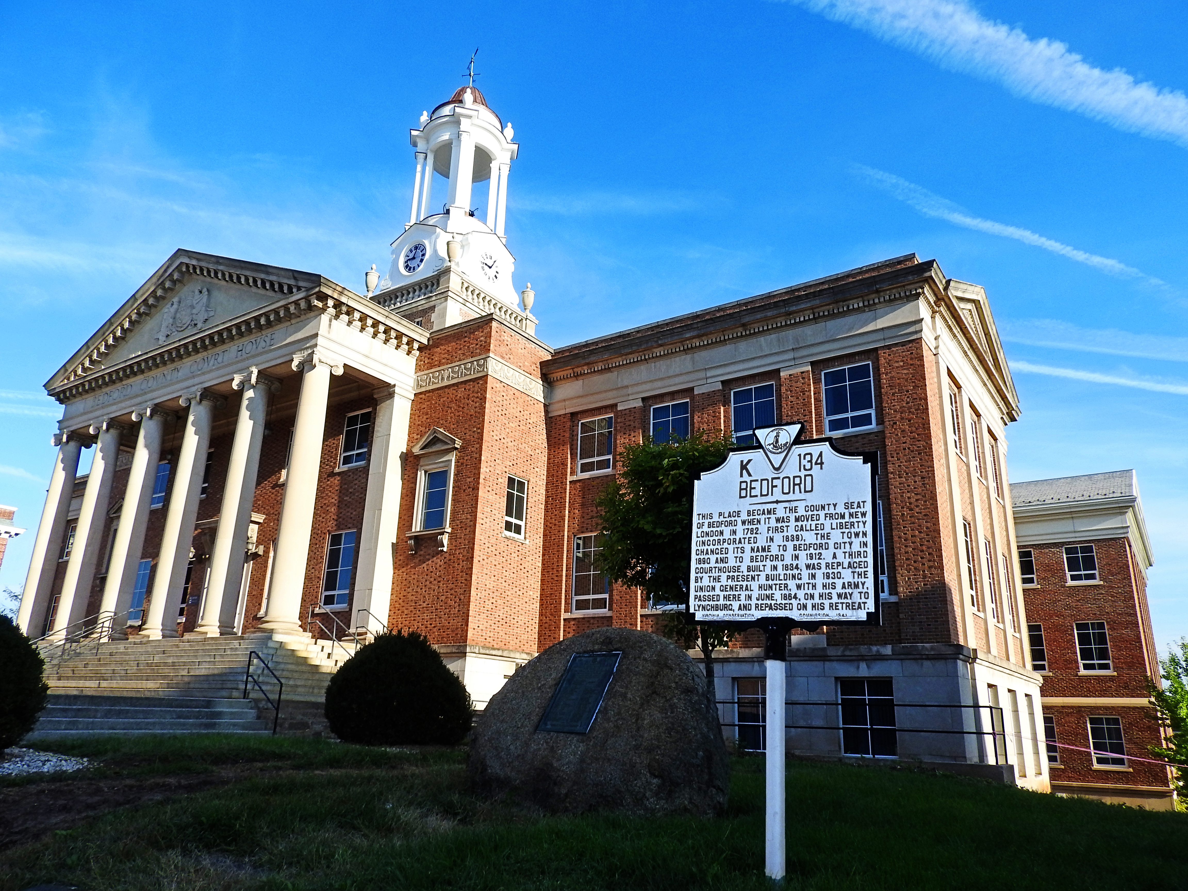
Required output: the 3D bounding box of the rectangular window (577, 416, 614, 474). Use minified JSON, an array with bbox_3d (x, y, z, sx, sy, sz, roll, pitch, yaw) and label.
[{"bbox_3d":[0.082,-0.018,23.418,1.200,1.620,0.140,-10,-22,33],"label":"rectangular window"}]

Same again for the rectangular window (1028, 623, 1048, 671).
[{"bbox_3d":[19.370,8.952,36.503,1.152,2.073,0.200,-10,-21,33],"label":"rectangular window"}]

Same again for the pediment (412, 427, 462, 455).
[{"bbox_3d":[-4.195,-0.116,22.085,1.604,0.683,0.267,-10,-21,33],"label":"pediment"}]

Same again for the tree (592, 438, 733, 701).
[{"bbox_3d":[1.679,2.337,13.432,3.301,5.367,3.301,-10,-21,33],"label":"tree"}]

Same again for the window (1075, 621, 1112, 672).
[{"bbox_3d":[22.145,8.903,36.546,1.190,2.120,0.140,-10,-22,33],"label":"window"}]

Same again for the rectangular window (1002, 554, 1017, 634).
[{"bbox_3d":[11.579,4.092,23.148,0.140,2.107,1.170,-10,-21,33],"label":"rectangular window"}]

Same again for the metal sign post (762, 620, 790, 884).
[{"bbox_3d":[0.895,1.474,4.043,0.105,1.200,0.105,-8,-22,33],"label":"metal sign post"}]

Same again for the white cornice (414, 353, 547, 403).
[{"bbox_3d":[-3.274,-1.623,24.257,2.880,0.577,2.758,-10,-21,33],"label":"white cornice"}]

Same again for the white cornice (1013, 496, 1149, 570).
[{"bbox_3d":[26.730,5.931,44.870,5.750,1.750,17.810,-10,-22,33],"label":"white cornice"}]

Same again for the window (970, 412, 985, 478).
[{"bbox_3d":[10.235,-0.041,22.232,0.140,1.626,1.170,-10,-21,33],"label":"window"}]

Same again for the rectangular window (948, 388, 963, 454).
[{"bbox_3d":[8.864,-0.669,20.305,0.200,1.634,1.206,-10,-21,33],"label":"rectangular window"}]

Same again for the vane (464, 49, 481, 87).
[{"bbox_3d":[-6.070,-18.873,41.327,0.850,2.070,1.400,10,-20,-23],"label":"vane"}]

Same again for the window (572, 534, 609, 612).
[{"bbox_3d":[-0.059,3.389,21.874,1.218,2.079,0.200,-10,-21,33],"label":"window"}]

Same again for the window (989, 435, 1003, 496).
[{"bbox_3d":[11.753,0.663,24.314,0.140,1.650,1.200,-11,-22,34],"label":"window"}]

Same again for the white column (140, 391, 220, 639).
[{"bbox_3d":[-11.670,1.891,23.404,1.050,7.180,1.050,-10,-21,33],"label":"white column"}]

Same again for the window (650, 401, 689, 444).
[{"bbox_3d":[2.028,-0.362,21.994,1.170,1.626,0.140,-10,-21,33],"label":"window"}]

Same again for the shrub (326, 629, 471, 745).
[{"bbox_3d":[-3.018,3.714,12.733,2.195,1.631,2.195,2,-18,0],"label":"shrub"}]

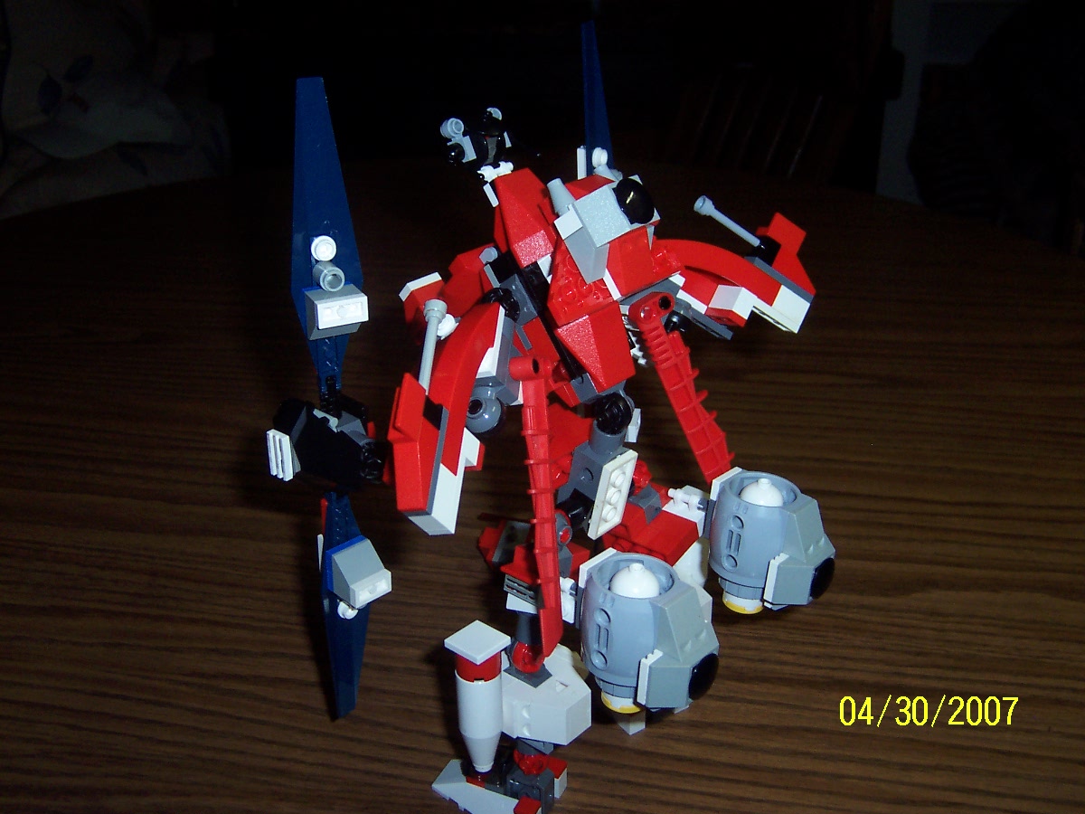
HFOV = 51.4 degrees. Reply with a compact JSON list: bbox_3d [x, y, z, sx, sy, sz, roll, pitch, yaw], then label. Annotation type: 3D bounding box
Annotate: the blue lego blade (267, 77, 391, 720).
[{"bbox_3d":[-0.072,0.014,0.382,0.036,0.243,0.032,-17,31,-34],"label":"blue lego blade"}]

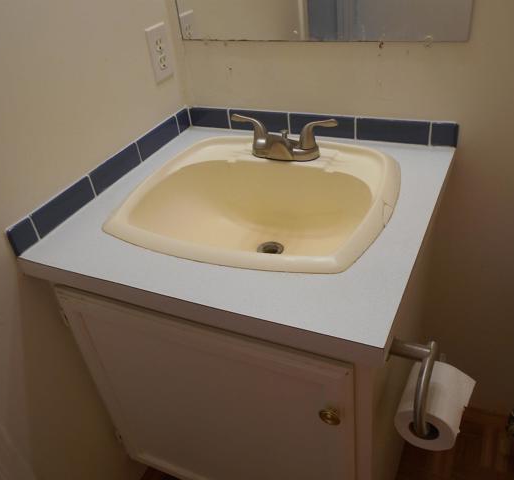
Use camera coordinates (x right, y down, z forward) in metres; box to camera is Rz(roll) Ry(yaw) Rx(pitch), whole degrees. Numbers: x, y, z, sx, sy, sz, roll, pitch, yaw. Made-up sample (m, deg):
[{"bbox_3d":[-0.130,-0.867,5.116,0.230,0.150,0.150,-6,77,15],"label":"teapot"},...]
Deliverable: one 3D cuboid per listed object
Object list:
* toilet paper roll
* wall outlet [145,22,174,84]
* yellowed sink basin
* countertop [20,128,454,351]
[{"bbox_3d":[0.270,0.256,0.745,0.094,0.096,0.102,10,39,25],"label":"toilet paper roll"},{"bbox_3d":[-0.219,-0.416,1.075,0.008,0.114,0.070,10,39,25],"label":"wall outlet"},{"bbox_3d":[0.004,-0.027,0.936,0.505,0.178,0.428,10,39,25],"label":"yellowed sink basin"},{"bbox_3d":[-0.007,-0.065,0.908,0.634,0.042,0.566,10,39,25],"label":"countertop"}]

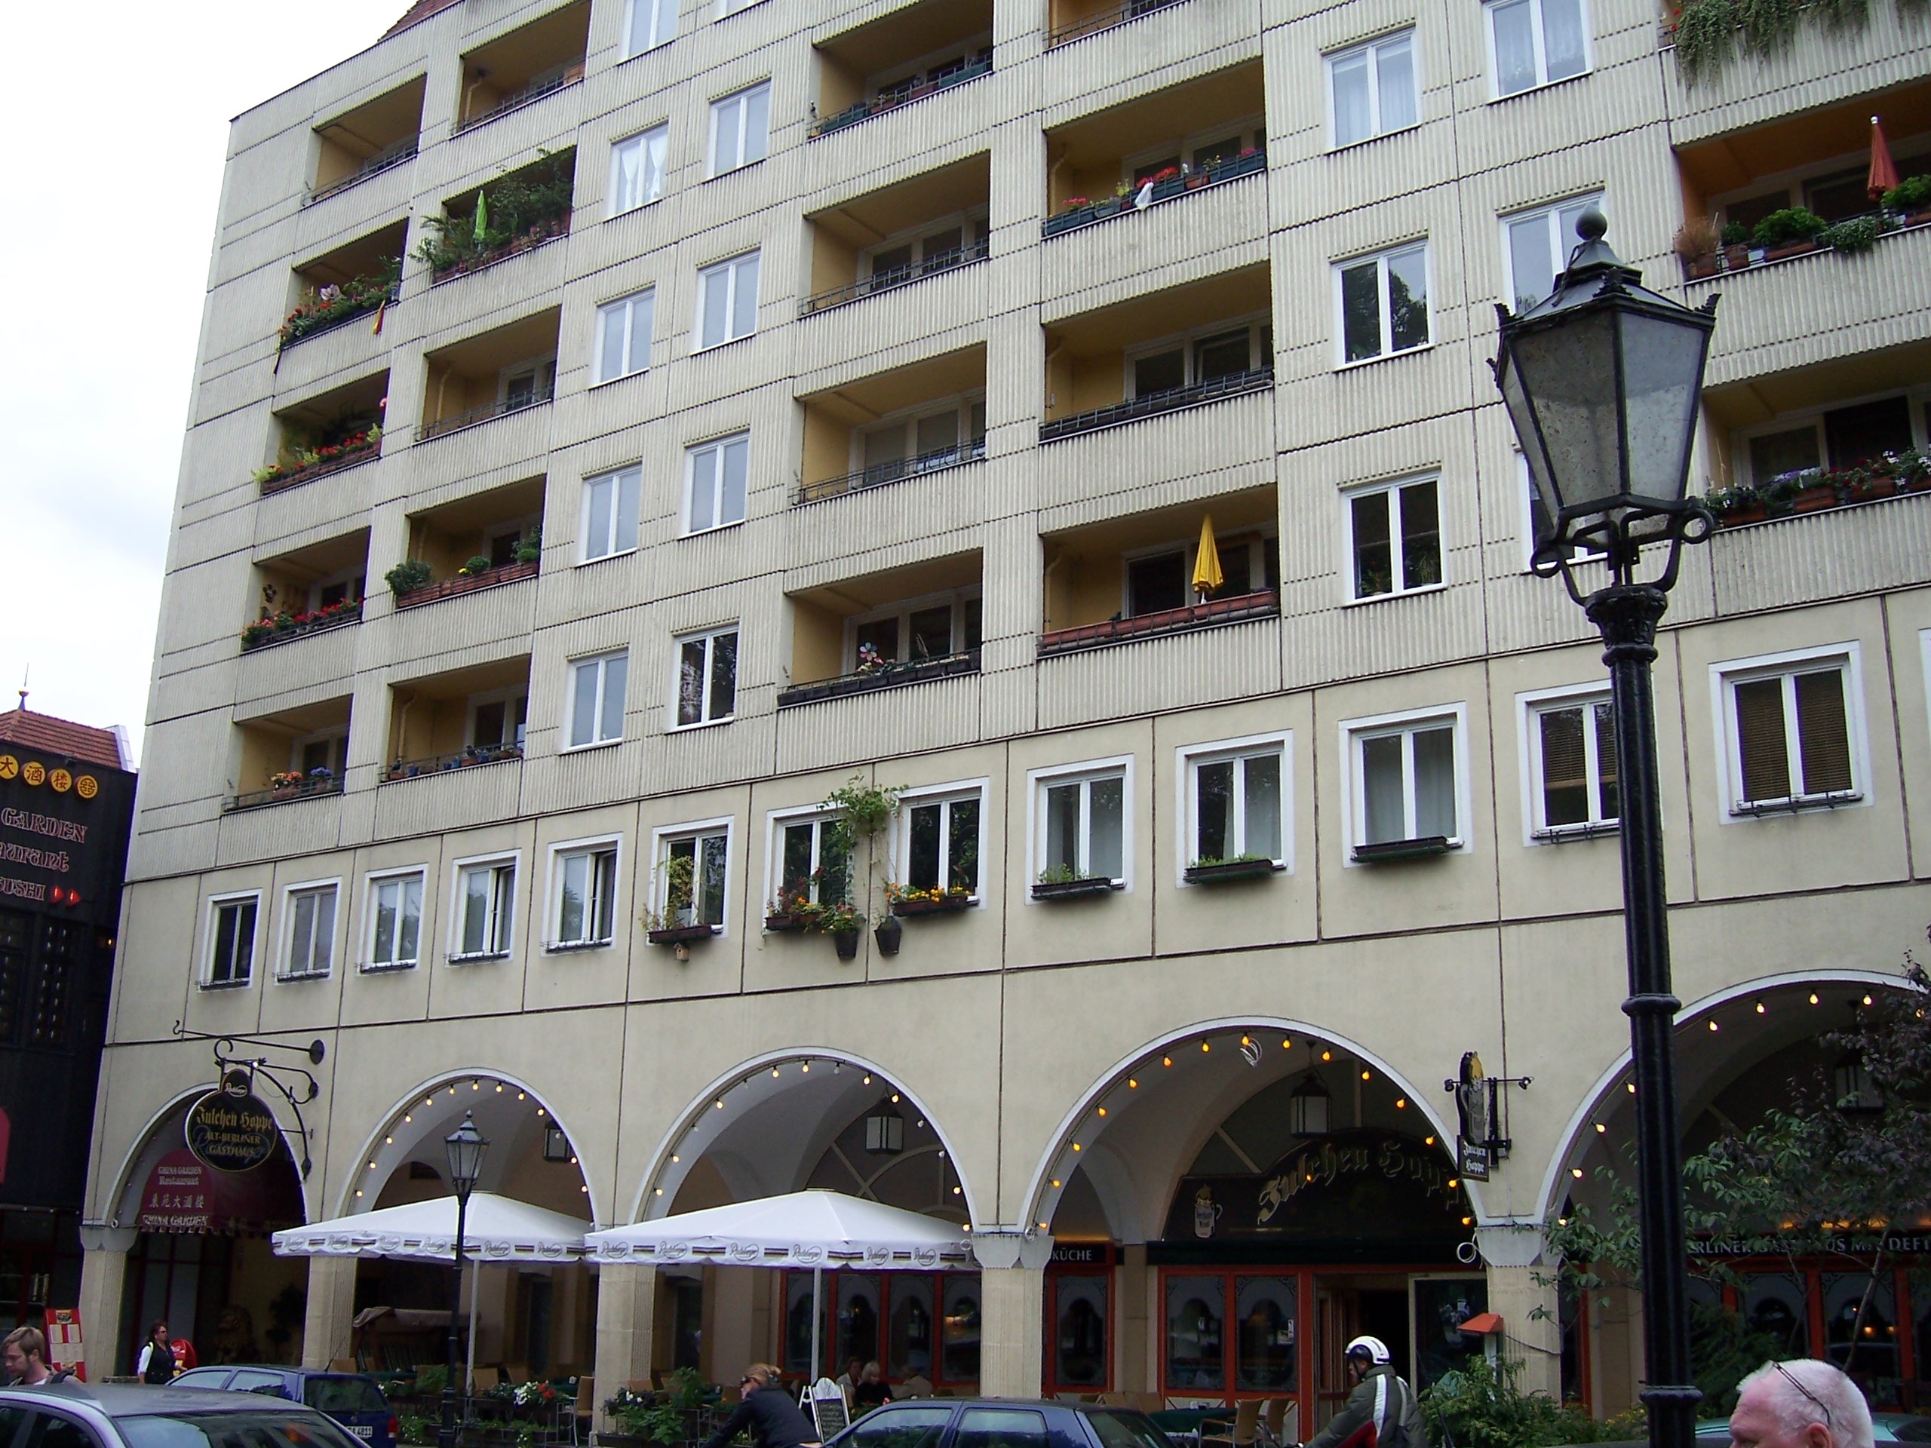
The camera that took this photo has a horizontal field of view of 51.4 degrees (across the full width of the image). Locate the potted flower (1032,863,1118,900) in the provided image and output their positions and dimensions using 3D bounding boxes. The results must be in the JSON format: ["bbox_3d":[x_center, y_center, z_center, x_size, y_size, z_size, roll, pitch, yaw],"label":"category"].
[{"bbox_3d":[1.232,1.809,22.937,0.970,0.350,0.240,-10,-20,33],"label":"potted flower"}]

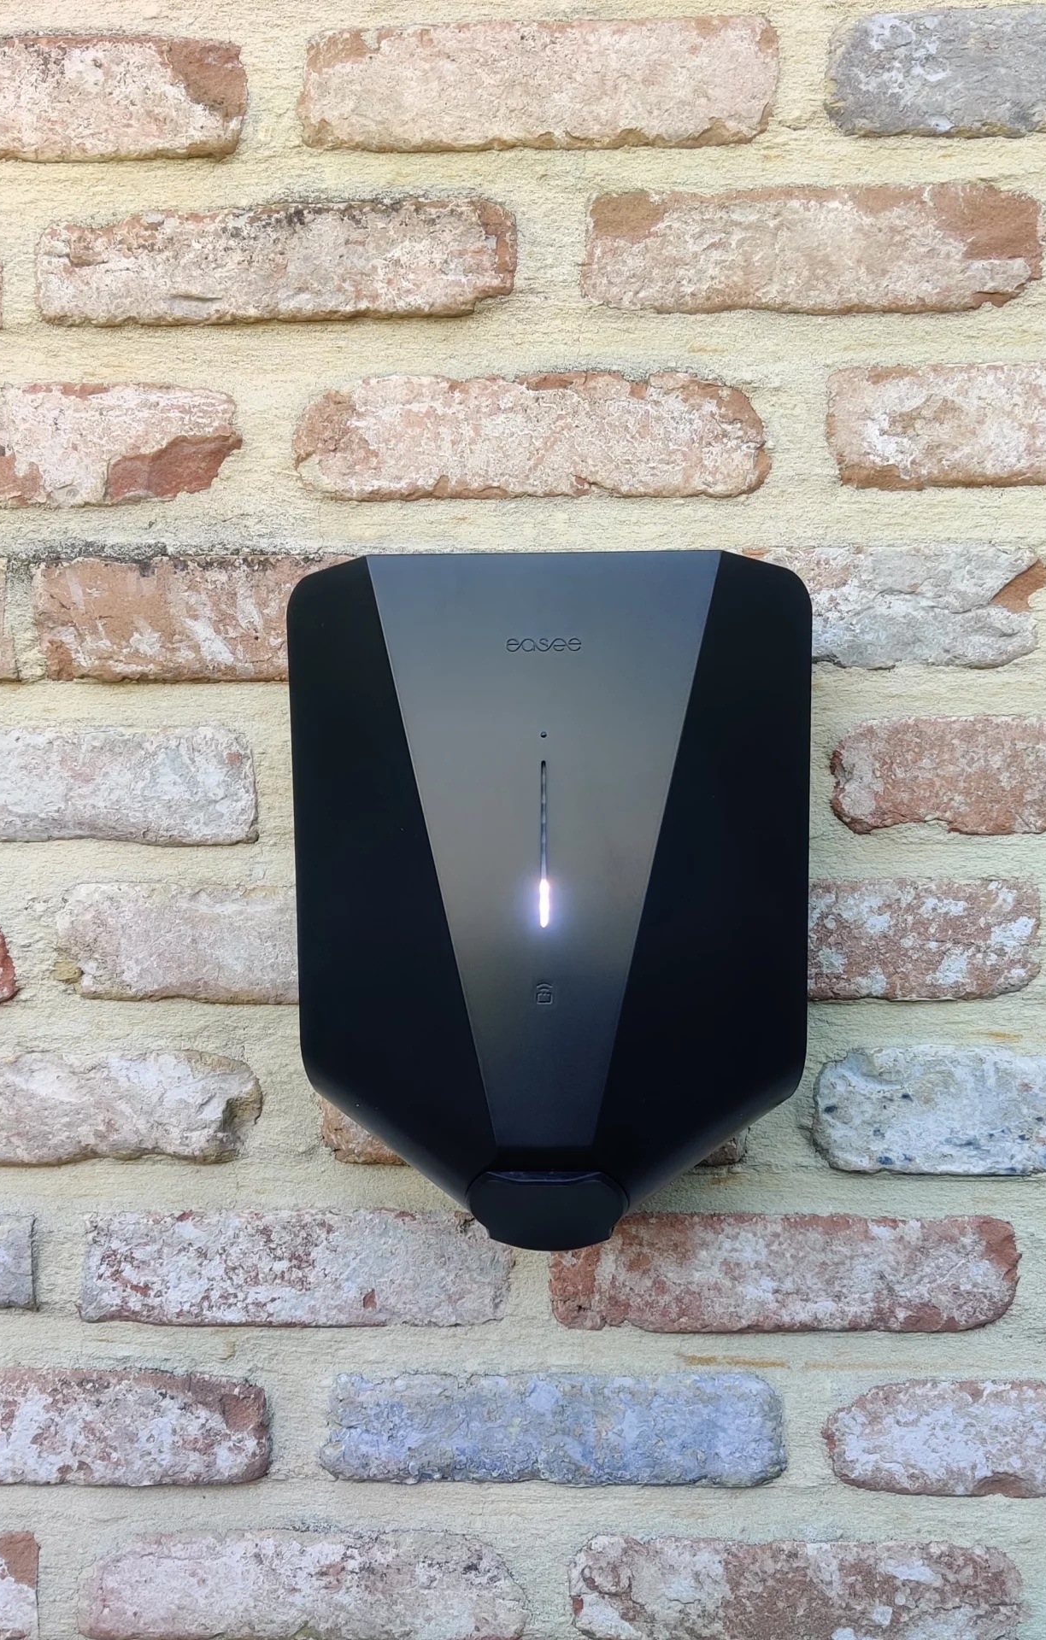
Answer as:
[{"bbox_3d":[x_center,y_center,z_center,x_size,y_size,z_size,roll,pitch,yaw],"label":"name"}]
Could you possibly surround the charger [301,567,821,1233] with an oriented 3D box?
[{"bbox_3d":[0.010,0.029,0.632,0.193,0.256,0.106,0,4,3],"label":"charger"}]

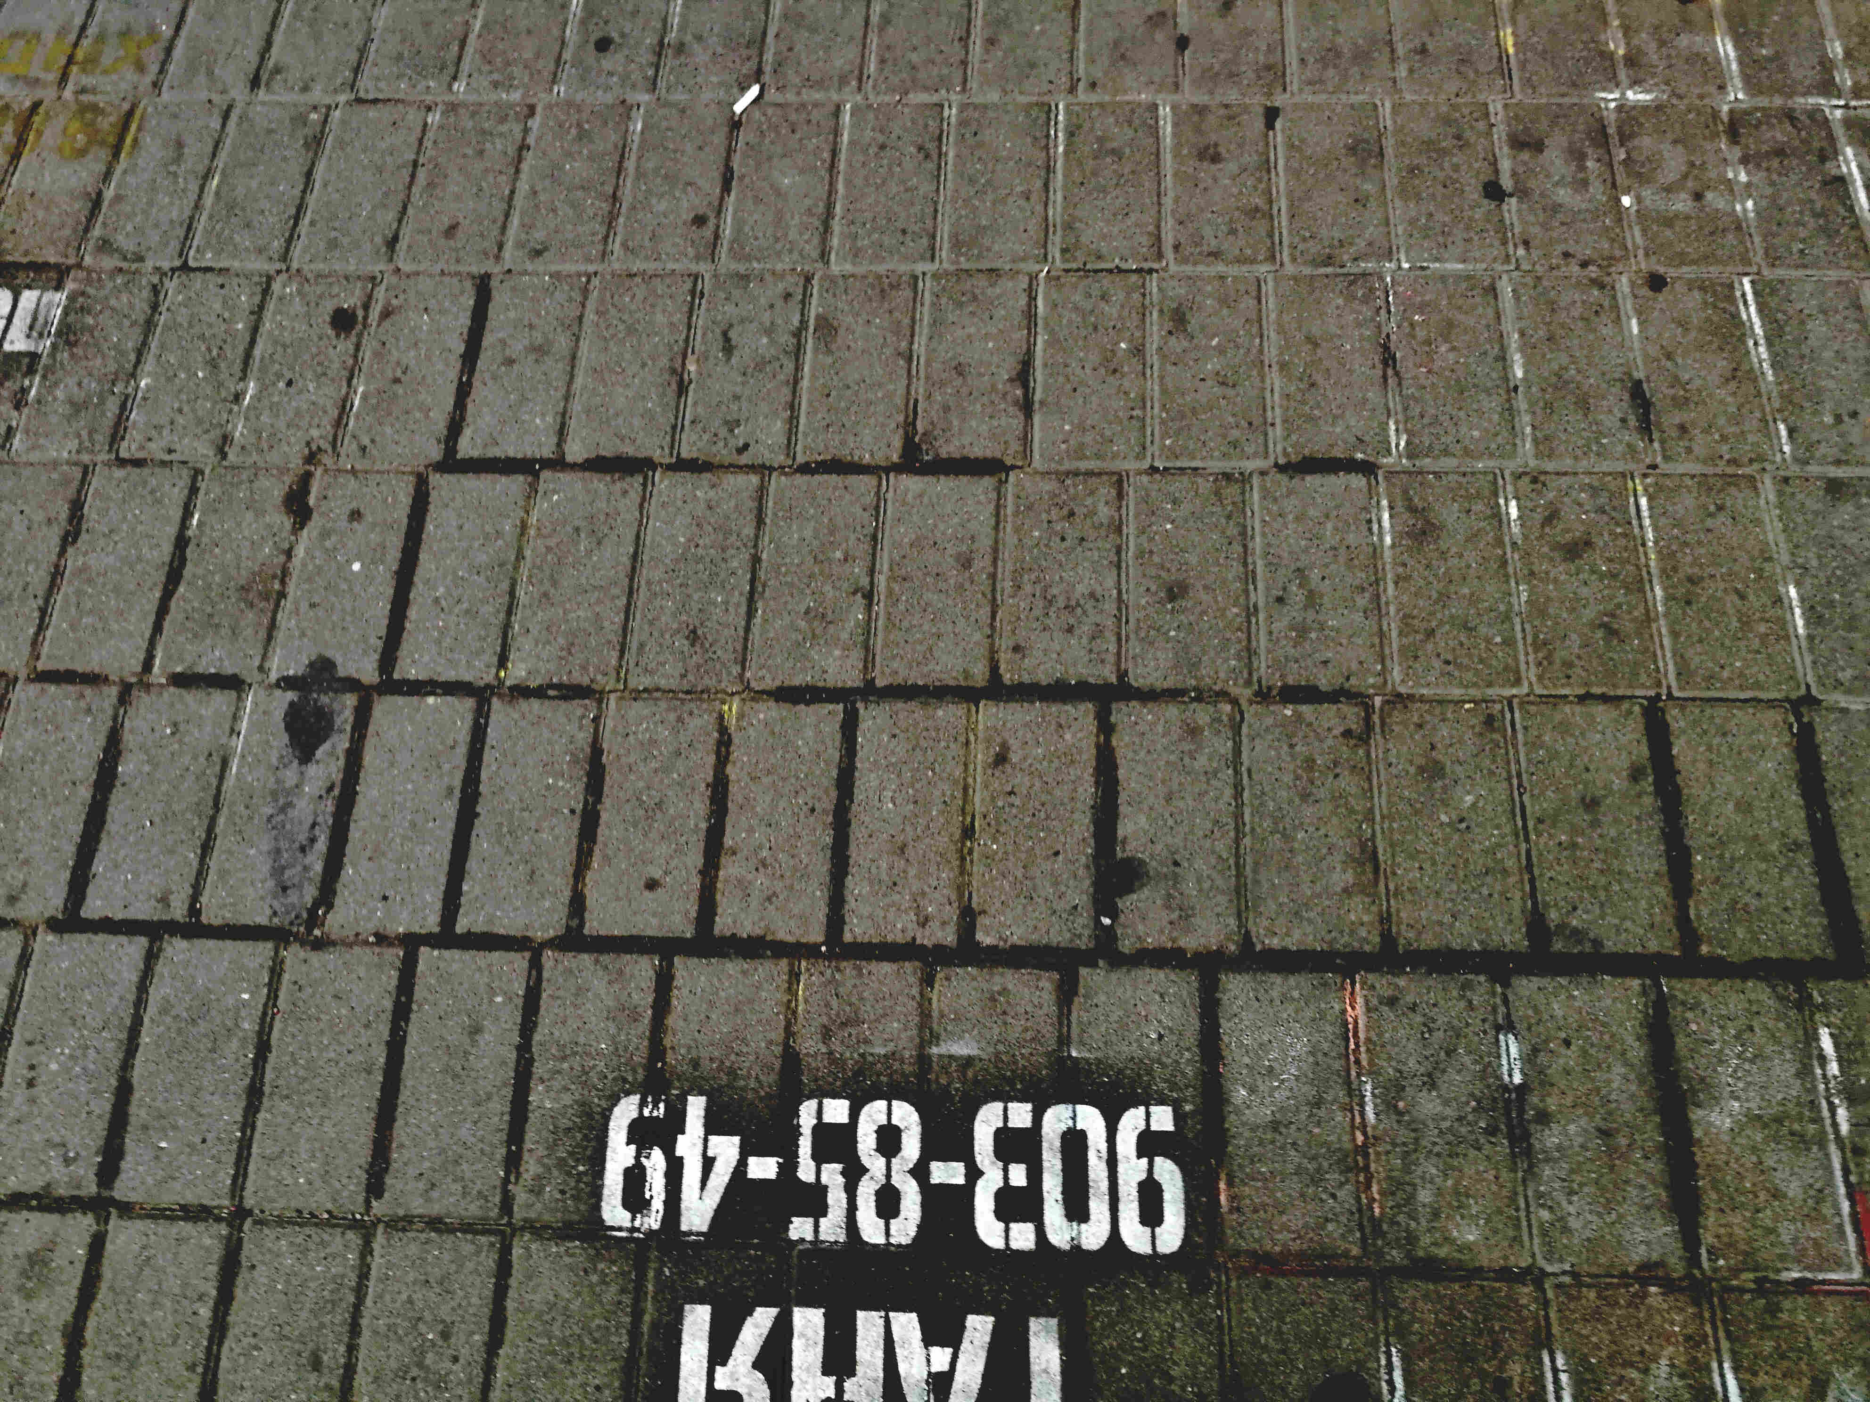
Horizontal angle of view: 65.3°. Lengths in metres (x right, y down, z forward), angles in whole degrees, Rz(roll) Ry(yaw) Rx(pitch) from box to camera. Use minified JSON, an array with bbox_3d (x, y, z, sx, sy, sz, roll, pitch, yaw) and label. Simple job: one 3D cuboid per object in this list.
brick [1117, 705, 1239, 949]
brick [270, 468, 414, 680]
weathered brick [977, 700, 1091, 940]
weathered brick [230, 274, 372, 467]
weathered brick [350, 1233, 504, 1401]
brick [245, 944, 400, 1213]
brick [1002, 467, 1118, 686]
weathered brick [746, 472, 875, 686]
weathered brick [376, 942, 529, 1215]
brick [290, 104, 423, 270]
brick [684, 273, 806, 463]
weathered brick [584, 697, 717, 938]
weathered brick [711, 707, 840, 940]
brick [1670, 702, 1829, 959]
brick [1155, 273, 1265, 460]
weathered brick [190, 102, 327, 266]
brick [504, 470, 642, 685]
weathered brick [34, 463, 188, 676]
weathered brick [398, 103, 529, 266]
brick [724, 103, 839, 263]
[{"bbox_3d":[0.187,0.103,1.137,0.098,0.060,0.199,0,69,6],"label":"brick"},{"bbox_3d":[-0.507,-0.100,1.290,0.097,0.060,0.198,1,68,5],"label":"brick"},{"bbox_3d":[0.084,0.107,1.205,0.099,0.060,0.200,1,69,4],"label":"weathered brick"},{"bbox_3d":[-0.582,-0.297,1.376,0.097,0.060,0.198,1,68,5],"label":"weathered brick"},{"bbox_3d":[-0.370,0.498,1.079,0.099,0.060,0.200,1,69,4],"label":"weathered brick"},{"bbox_3d":[-0.462,0.297,1.141,0.098,0.060,0.199,0,71,6],"label":"brick"},{"bbox_3d":[0.107,-0.092,1.221,0.098,0.060,0.199,1,68,6],"label":"brick"},{"bbox_3d":[-0.098,-0.094,1.257,0.097,0.060,0.198,1,68,5],"label":"weathered brick"},{"bbox_3d":[-0.365,0.303,1.155,0.099,0.060,0.200,0,69,4],"label":"weathered brick"},{"bbox_3d":[-0.546,-0.488,1.430,0.098,0.060,0.199,2,68,5],"label":"brick"},{"bbox_3d":[-0.173,-0.299,1.378,0.099,0.060,0.200,1,69,4],"label":"brick"},{"bbox_3d":[-0.220,0.100,1.181,0.098,0.060,0.199,0,70,6],"label":"weathered brick"},{"bbox_3d":[-0.122,0.103,1.179,0.097,0.060,0.198,1,68,5],"label":"weathered brick"},{"bbox_3d":[0.638,0.110,1.172,0.099,0.060,0.200,1,69,4],"label":"brick"},{"bbox_3d":[0.242,-0.284,1.308,0.097,0.060,0.198,1,68,5],"label":"brick"},{"bbox_3d":[-0.648,-0.490,1.436,0.098,0.060,0.199,1,68,4],"label":"weathered brick"},{"bbox_3d":[-0.305,-0.097,1.274,0.097,0.060,0.198,1,68,5],"label":"brick"},{"bbox_3d":[-0.730,-0.108,1.337,0.099,0.060,0.200,1,69,4],"label":"weathered brick"},{"bbox_3d":[-0.462,-0.501,1.474,0.099,0.060,0.200,1,69,4],"label":"weathered brick"},{"bbox_3d":[-0.144,-0.484,1.418,0.097,0.060,0.198,1,68,5],"label":"brick"}]

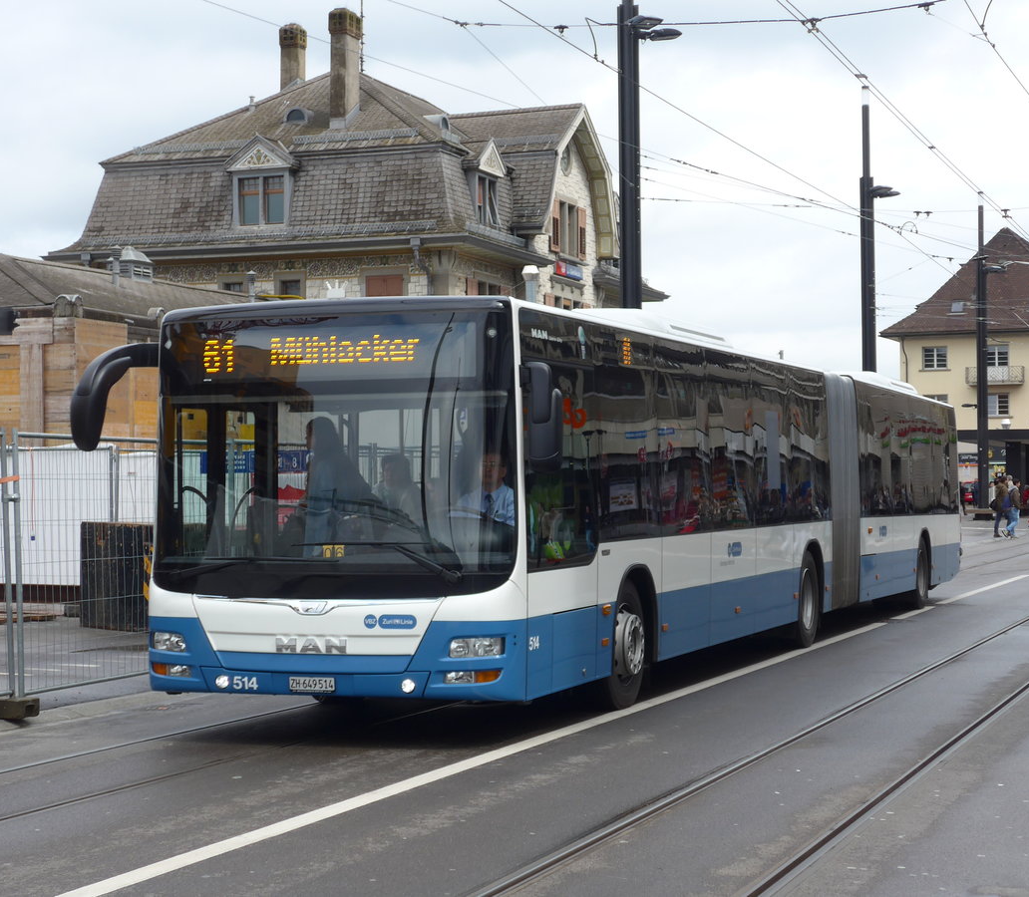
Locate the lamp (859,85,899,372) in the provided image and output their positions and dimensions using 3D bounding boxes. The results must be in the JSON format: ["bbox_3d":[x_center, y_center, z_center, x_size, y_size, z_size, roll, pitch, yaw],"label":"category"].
[{"bbox_3d":[10.323,-3.952,60.436,1.100,12.616,1.200,0,-1,20],"label":"lamp"}]

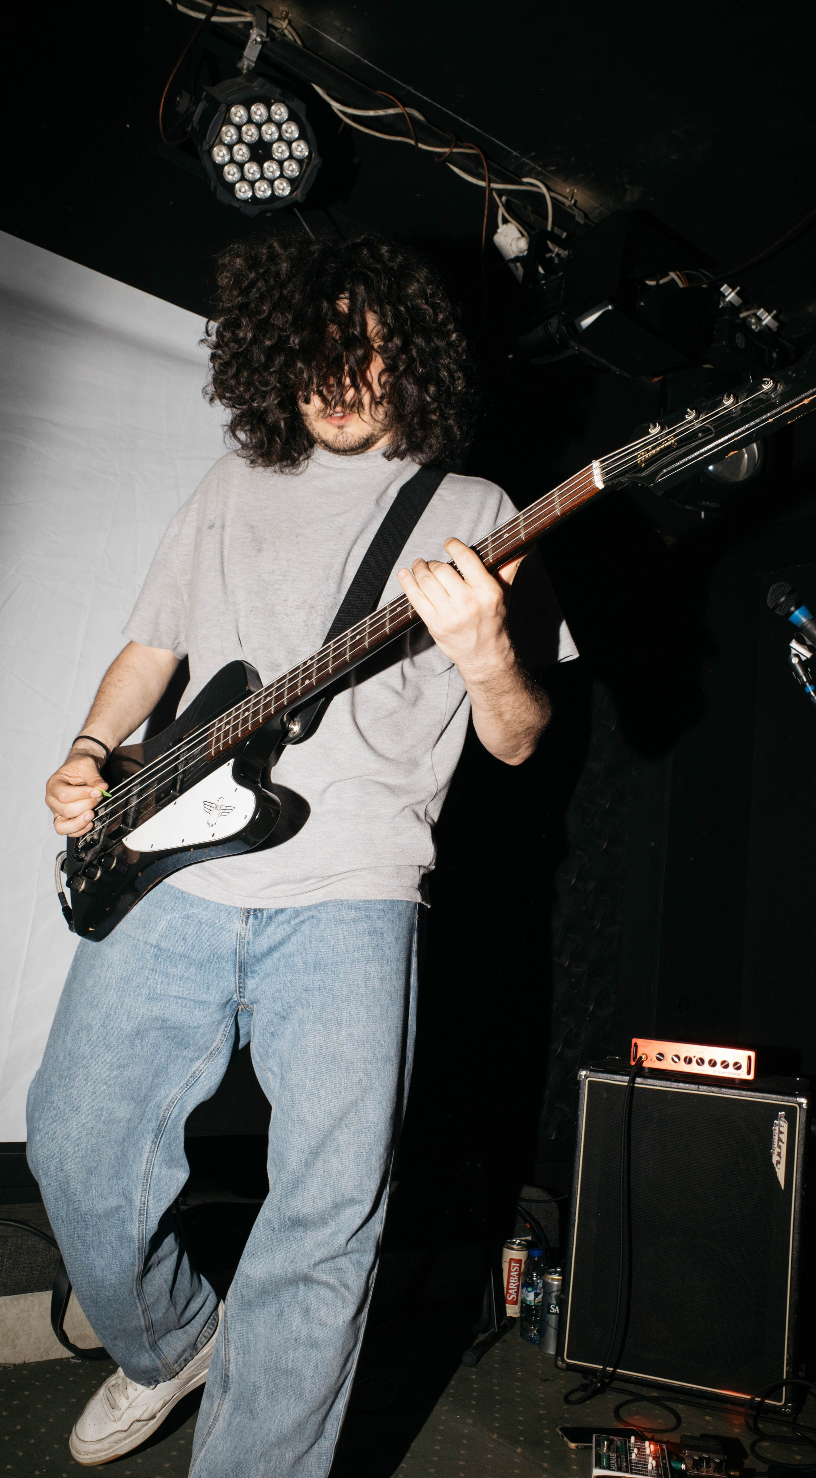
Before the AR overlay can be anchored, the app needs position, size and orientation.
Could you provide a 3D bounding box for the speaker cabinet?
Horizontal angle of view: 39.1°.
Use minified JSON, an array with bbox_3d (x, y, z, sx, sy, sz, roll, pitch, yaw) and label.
[{"bbox_3d":[0.633,1.076,2.593,0.479,0.616,0.390,2,-10,19],"label":"speaker cabinet"}]

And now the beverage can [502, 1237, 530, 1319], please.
[{"bbox_3d":[0.256,1.311,2.789,0.066,0.168,0.066,6,-10,1],"label":"beverage can"}]

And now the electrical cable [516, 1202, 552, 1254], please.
[{"bbox_3d":[0.312,1.218,2.860,0.100,0.140,0.090,6,-10,0],"label":"electrical cable"}]

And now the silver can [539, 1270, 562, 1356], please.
[{"bbox_3d":[0.334,1.285,2.587,0.066,0.168,0.066,6,-10,1],"label":"silver can"}]

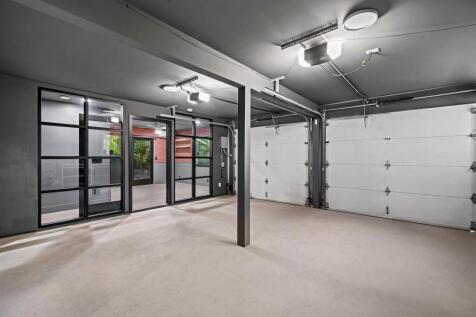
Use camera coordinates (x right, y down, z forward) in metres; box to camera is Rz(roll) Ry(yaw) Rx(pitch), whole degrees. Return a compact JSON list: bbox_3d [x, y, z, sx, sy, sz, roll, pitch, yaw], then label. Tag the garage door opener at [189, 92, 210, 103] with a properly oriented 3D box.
[{"bbox_3d":[-0.670,-1.055,3.706,0.370,0.140,0.225,0,1,40],"label":"garage door opener"}]

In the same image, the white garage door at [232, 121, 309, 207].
[{"bbox_3d":[0.848,0.143,6.106,2.400,2.144,0.070,0,1,40],"label":"white garage door"}]

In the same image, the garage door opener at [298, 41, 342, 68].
[{"bbox_3d":[0.905,-1.148,2.339,0.400,0.145,0.225,0,1,40],"label":"garage door opener"}]

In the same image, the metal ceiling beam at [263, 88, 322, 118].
[{"bbox_3d":[1.187,-0.997,4.041,0.080,0.100,2.480,0,1,40],"label":"metal ceiling beam"}]

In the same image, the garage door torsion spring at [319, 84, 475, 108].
[{"bbox_3d":[2.942,-1.188,4.221,2.450,0.140,0.100,0,1,40],"label":"garage door torsion spring"}]

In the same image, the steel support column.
[{"bbox_3d":[0.089,0.121,3.015,0.123,2.218,0.125,0,1,40],"label":"steel support column"}]

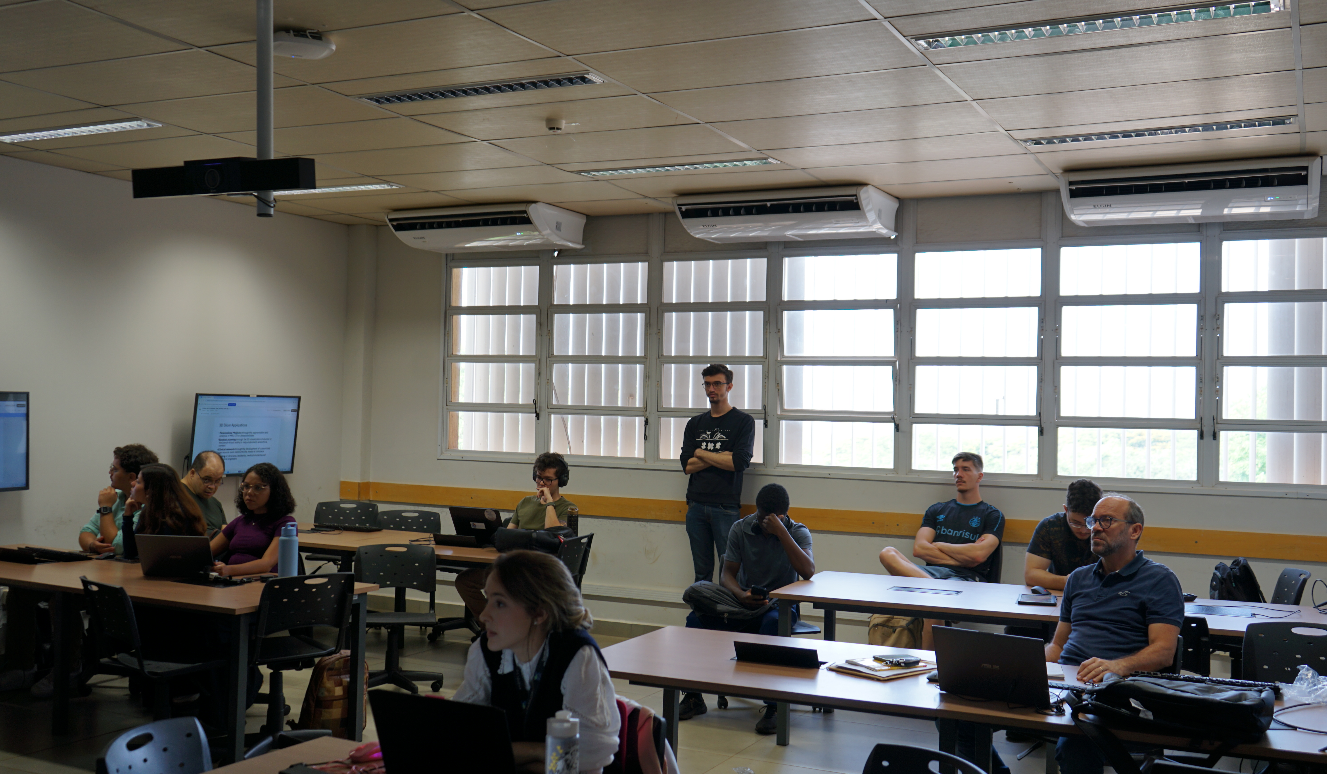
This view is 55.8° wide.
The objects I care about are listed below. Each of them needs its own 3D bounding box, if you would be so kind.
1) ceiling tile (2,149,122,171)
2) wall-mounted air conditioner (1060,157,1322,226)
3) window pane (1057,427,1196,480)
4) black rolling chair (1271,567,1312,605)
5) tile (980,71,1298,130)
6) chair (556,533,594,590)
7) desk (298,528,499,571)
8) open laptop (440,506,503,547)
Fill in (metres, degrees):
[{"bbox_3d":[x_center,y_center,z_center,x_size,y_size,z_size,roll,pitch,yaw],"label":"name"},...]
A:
[{"bbox_3d":[-3.467,-1.322,7.303,0.330,0.030,0.600,1,-1,26],"label":"ceiling tile"},{"bbox_3d":[2.888,-1.046,6.886,1.280,0.237,0.643,1,-1,27],"label":"wall-mounted air conditioner"},{"bbox_3d":[2.657,0.381,7.195,0.754,0.284,0.030,1,-1,27],"label":"window pane"},{"bbox_3d":[3.052,1.377,6.539,0.600,0.860,0.580,1,0,3],"label":"black rolling chair"},{"bbox_3d":[2.000,-1.217,5.324,1.240,0.020,0.620,1,-1,27],"label":"tile"},{"bbox_3d":[-0.759,1.306,7.537,0.600,0.860,0.580,1,0,26],"label":"chair"},{"bbox_3d":[-1.805,1.328,7.900,2.550,0.740,0.960,1,-1,26],"label":"desk"},{"bbox_3d":[-1.099,0.875,7.941,0.370,0.235,0.350,1,0,26],"label":"open laptop"}]

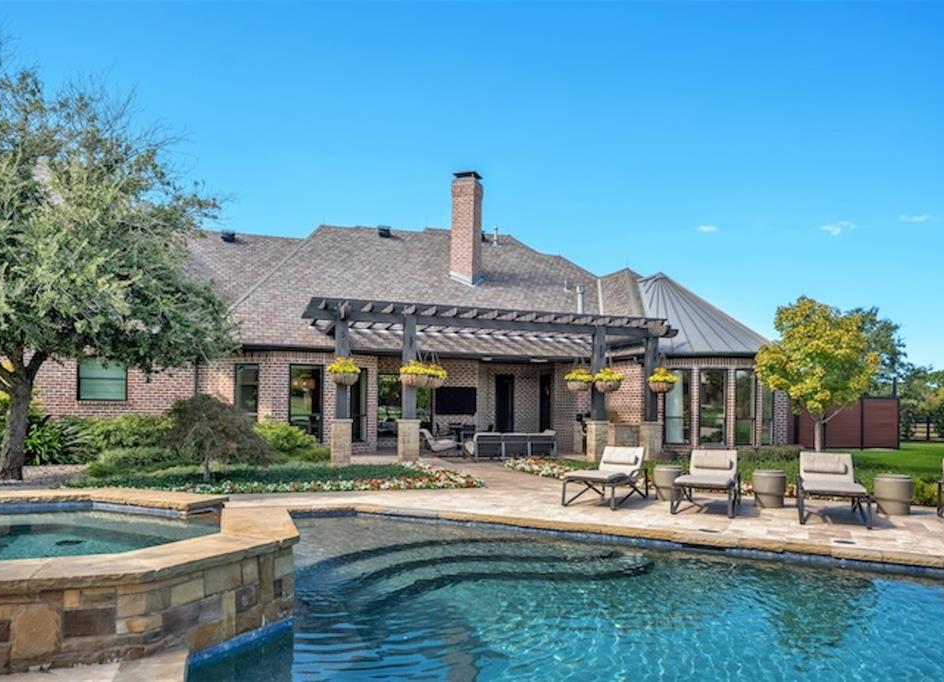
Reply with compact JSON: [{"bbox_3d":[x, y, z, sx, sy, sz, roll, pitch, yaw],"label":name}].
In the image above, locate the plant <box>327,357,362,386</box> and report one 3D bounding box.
[{"bbox_3d":[-2.787,0.661,14.800,0.720,0.640,0.720,0,-4,0],"label":"plant"}]

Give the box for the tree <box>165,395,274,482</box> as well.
[{"bbox_3d":[-4.440,1.715,12.000,1.950,1.550,1.900,0,-4,0],"label":"tree"}]

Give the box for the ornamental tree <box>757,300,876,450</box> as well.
[{"bbox_3d":[9.417,0.968,18.600,3.300,4.400,3.200,0,-4,0],"label":"ornamental tree"}]

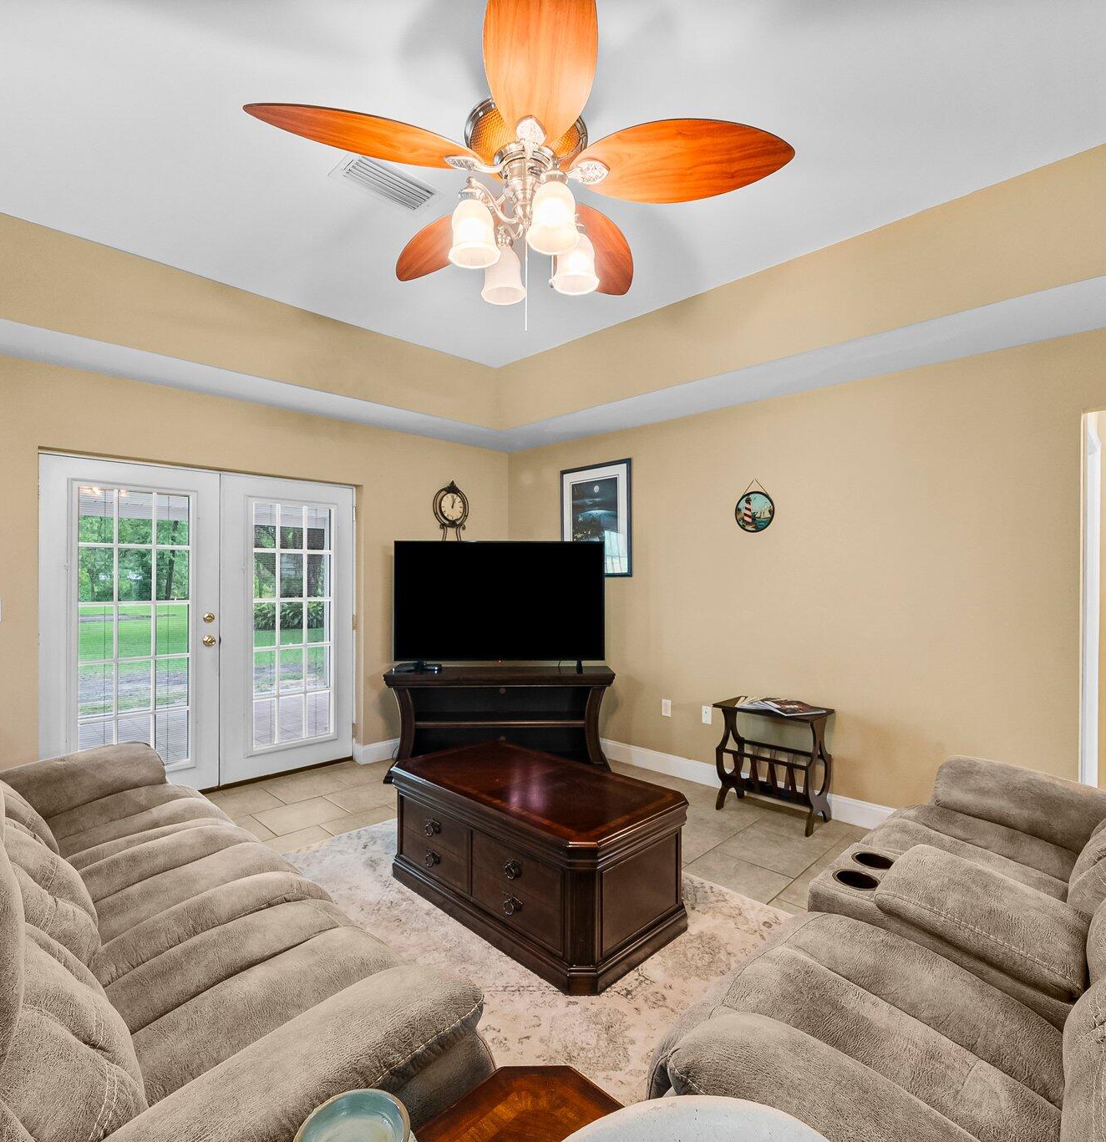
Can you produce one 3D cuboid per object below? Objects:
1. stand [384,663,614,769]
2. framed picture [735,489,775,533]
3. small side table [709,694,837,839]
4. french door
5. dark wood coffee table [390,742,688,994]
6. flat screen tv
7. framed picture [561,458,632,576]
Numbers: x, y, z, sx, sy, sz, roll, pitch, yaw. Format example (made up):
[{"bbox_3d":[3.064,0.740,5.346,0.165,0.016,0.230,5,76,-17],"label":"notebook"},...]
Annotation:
[{"bbox_3d":[-0.373,1.065,4.037,1.550,0.730,0.380,0,0,-2],"label":"stand"},{"bbox_3d":[1.257,-0.369,3.580,0.263,0.257,0.020,1,1,45],"label":"framed picture"},{"bbox_3d":[1.283,1.125,3.351,0.555,0.628,0.365,1,1,45],"label":"small side table"},{"bbox_3d":[-2.130,0.383,3.689,0.070,2.015,1.775,1,1,45],"label":"french door"},{"bbox_3d":[-0.124,1.184,2.527,1.275,0.507,0.701,1,1,45],"label":"dark wood coffee table"},{"bbox_3d":[-0.378,0.218,3.998,1.477,0.848,0.080,0,0,-2],"label":"flat screen tv"},{"bbox_3d":[0.313,-0.399,4.501,0.723,0.880,0.030,1,1,45],"label":"framed picture"}]

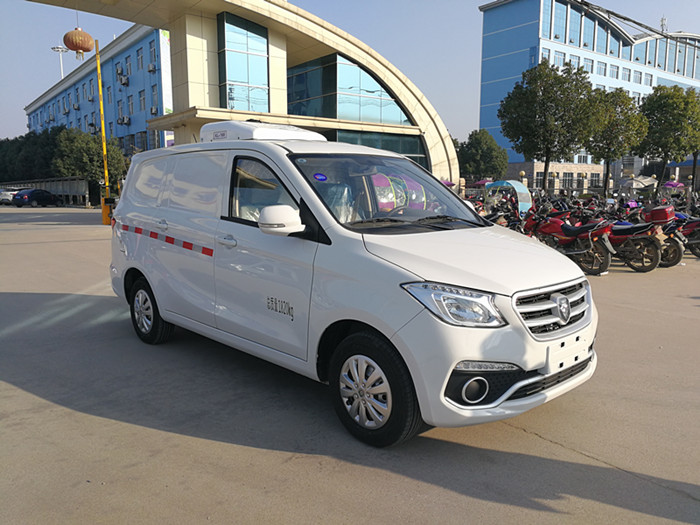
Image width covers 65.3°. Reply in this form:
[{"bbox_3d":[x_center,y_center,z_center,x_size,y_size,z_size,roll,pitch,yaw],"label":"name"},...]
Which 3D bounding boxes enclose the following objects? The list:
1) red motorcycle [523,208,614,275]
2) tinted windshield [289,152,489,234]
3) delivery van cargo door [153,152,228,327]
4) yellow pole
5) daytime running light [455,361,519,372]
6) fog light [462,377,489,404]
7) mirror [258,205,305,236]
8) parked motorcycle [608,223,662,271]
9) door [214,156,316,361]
[{"bbox_3d":[3.642,-0.388,9.480,0.745,1.071,1.989,-7,10,-43],"label":"red motorcycle"},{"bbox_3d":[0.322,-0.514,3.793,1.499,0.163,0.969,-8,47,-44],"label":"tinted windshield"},{"bbox_3d":[-1.300,-0.192,4.395,0.194,1.316,1.051,-8,11,-44],"label":"delivery van cargo door"},{"bbox_3d":[-10.181,-5.215,22.244,0.337,7.330,0.337,0,8,0],"label":"yellow pole"},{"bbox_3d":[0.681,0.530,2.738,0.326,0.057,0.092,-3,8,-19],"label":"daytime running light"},{"bbox_3d":[0.628,0.645,2.750,0.141,0.141,0.082,-1,14,-23],"label":"fog light"},{"bbox_3d":[-0.400,-0.239,3.177,0.255,0.194,0.163,-8,11,-44],"label":"mirror"},{"bbox_3d":[4.581,-0.418,9.676,0.745,1.071,1.989,-7,10,-43],"label":"parked motorcycle"},{"bbox_3d":[-0.558,-0.085,3.644,0.194,1.316,1.173,-8,11,-44],"label":"door"}]

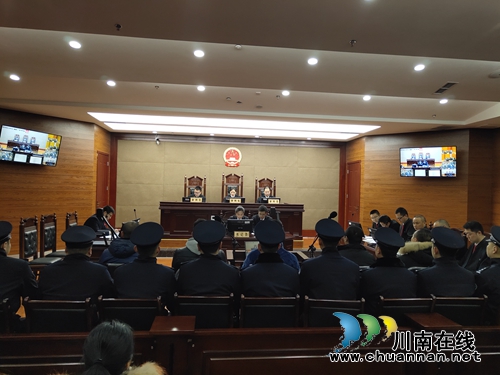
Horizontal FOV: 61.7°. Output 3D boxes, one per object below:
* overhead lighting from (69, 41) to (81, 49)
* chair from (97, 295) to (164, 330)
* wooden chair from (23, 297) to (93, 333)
[{"bbox_3d":[-2.151,-1.754,5.150,0.150,0.050,0.150,1,0,-6],"label":"overhead lighting"},{"bbox_3d":[-0.909,1.185,3.349,0.480,0.840,0.540,1,0,-6],"label":"chair"},{"bbox_3d":[-1.434,1.250,3.300,0.480,0.880,0.520,1,0,-2],"label":"wooden chair"}]

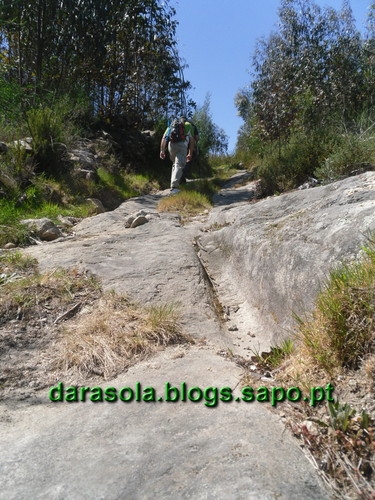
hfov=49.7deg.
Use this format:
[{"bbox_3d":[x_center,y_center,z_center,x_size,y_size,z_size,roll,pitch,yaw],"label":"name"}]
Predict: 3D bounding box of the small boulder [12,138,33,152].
[{"bbox_3d":[-3.019,-1.912,7.400,0.370,0.260,0.320,0,3,0],"label":"small boulder"}]

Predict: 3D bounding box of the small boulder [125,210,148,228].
[{"bbox_3d":[-0.750,-0.449,5.950,0.360,0.250,0.300,0,3,0],"label":"small boulder"}]

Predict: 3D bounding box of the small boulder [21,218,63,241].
[{"bbox_3d":[-1.986,-0.279,5.500,0.560,0.290,0.420,0,3,0],"label":"small boulder"}]

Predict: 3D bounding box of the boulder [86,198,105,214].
[{"bbox_3d":[-1.547,-0.731,6.800,0.310,0.270,0.290,0,3,0],"label":"boulder"}]

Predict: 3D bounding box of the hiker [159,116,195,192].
[{"bbox_3d":[-0.225,-2.149,9.100,0.720,1.680,0.580,1,3,10],"label":"hiker"}]

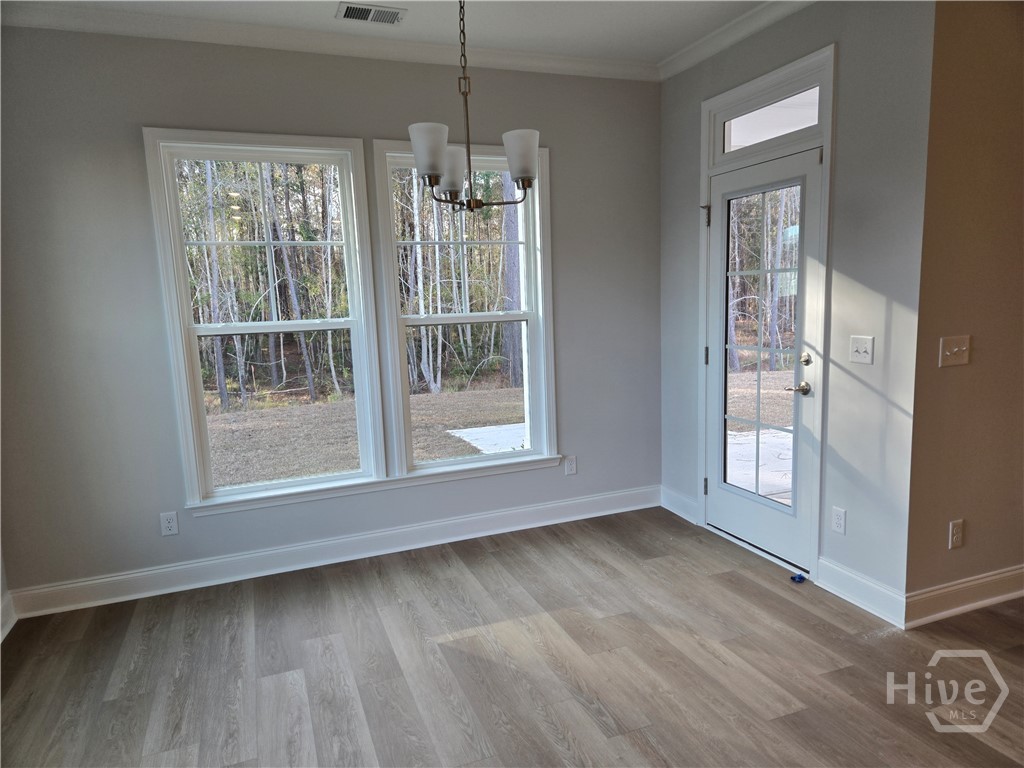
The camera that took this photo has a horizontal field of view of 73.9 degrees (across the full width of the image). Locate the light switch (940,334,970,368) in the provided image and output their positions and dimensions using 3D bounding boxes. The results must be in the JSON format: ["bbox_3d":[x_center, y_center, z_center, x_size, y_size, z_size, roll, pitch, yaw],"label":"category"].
[{"bbox_3d":[1.813,-0.133,2.777,0.166,0.116,0.015,-5,9,-21],"label":"light switch"}]

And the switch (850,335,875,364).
[{"bbox_3d":[1.513,-0.145,2.946,0.015,0.116,0.114,-5,9,-21],"label":"switch"}]

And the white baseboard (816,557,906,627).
[{"bbox_3d":[1.565,0.926,3.053,0.025,0.132,0.470,-5,9,-21],"label":"white baseboard"}]

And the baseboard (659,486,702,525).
[{"bbox_3d":[1.060,0.760,4.316,0.025,0.132,0.422,-5,9,-21],"label":"baseboard"}]

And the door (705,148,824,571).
[{"bbox_3d":[1.303,-0.115,3.570,0.047,2.016,0.791,-5,9,-21],"label":"door"}]

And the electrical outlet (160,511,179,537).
[{"bbox_3d":[-1.720,0.704,3.421,0.071,0.115,0.010,-5,9,-21],"label":"electrical outlet"}]

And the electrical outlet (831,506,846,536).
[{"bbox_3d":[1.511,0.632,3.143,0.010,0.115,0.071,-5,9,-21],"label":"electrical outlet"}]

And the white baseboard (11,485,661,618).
[{"bbox_3d":[-0.681,0.890,3.853,3.617,0.132,0.025,-5,9,-21],"label":"white baseboard"}]

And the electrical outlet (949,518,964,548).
[{"bbox_3d":[1.911,0.647,2.921,0.072,0.116,0.010,-5,9,-21],"label":"electrical outlet"}]

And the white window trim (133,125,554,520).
[{"bbox_3d":[-0.710,-0.344,3.693,2.094,1.885,0.080,-5,9,-21],"label":"white window trim"}]

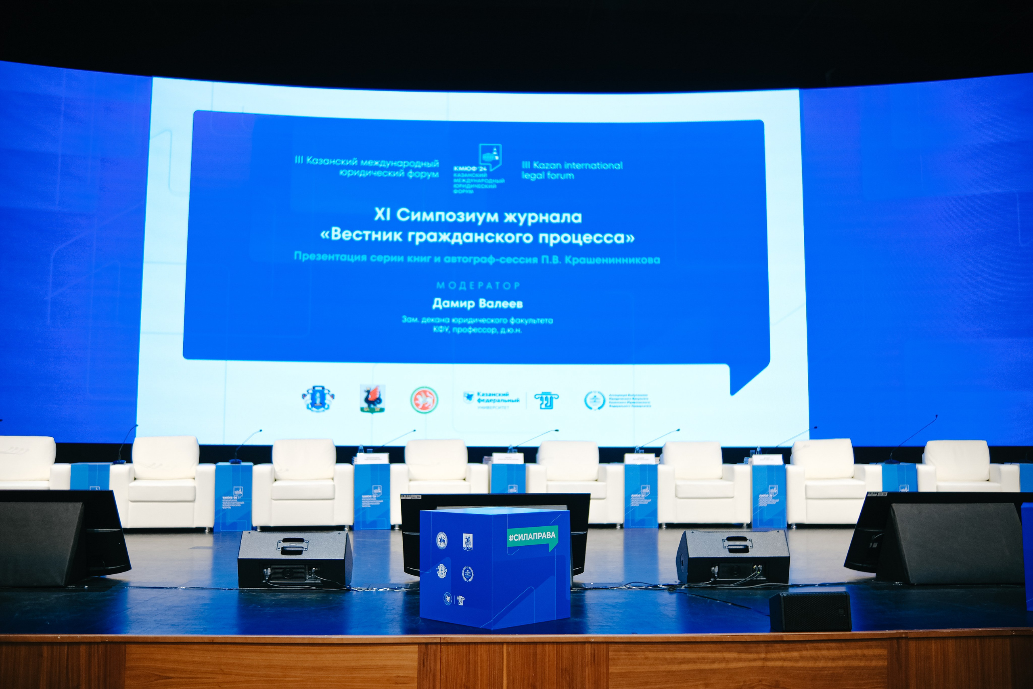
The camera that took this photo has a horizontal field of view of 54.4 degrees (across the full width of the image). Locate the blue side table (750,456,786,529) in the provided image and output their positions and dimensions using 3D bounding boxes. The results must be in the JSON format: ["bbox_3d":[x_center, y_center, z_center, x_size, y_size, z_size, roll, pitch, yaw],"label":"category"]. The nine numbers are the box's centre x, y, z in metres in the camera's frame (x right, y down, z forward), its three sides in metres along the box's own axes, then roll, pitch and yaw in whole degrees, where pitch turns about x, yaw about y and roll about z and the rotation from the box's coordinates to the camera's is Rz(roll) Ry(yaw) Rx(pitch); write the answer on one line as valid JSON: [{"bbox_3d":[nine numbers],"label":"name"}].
[{"bbox_3d":[2.500,1.498,10.057,0.335,0.630,0.380,0,-6,5],"label":"blue side table"}]

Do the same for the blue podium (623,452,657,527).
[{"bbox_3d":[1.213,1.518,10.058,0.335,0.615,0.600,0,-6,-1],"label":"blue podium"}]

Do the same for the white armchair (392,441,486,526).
[{"bbox_3d":[-0.793,1.381,10.031,0.920,0.855,0.860,1,-6,-8],"label":"white armchair"}]

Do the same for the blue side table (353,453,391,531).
[{"bbox_3d":[-1.393,1.453,9.681,0.335,0.630,0.380,1,-6,-10],"label":"blue side table"}]

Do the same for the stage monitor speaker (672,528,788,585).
[{"bbox_3d":[1.297,1.257,6.024,0.590,0.310,0.380,0,-6,1],"label":"stage monitor speaker"}]

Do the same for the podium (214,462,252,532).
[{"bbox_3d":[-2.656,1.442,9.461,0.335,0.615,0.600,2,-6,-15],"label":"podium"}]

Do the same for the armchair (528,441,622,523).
[{"bbox_3d":[0.556,1.409,10.247,0.920,0.855,0.860,0,-6,-2],"label":"armchair"}]

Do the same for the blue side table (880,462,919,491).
[{"bbox_3d":[3.743,1.490,9.954,0.335,0.620,0.380,-1,-6,9],"label":"blue side table"}]

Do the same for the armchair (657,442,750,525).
[{"bbox_3d":[1.820,1.403,10.161,0.920,0.870,0.820,0,-6,1],"label":"armchair"}]

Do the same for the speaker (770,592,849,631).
[{"bbox_3d":[1.290,1.165,4.413,0.295,0.165,0.175,1,-15,-5],"label":"speaker"}]

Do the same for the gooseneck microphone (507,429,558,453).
[{"bbox_3d":[0.137,1.017,9.999,0.571,0.356,0.130,1,-6,-6],"label":"gooseneck microphone"}]

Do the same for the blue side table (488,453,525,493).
[{"bbox_3d":[-0.090,1.489,9.936,0.335,0.630,0.380,1,-6,-5],"label":"blue side table"}]

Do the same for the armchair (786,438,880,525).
[{"bbox_3d":[3.136,1.405,10.141,0.920,0.870,0.820,0,-6,6],"label":"armchair"}]

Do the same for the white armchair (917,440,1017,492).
[{"bbox_3d":[4.375,1.385,9.892,0.920,0.870,0.820,-1,-6,12],"label":"white armchair"}]

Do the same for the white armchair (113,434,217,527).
[{"bbox_3d":[-3.295,1.299,9.484,0.920,0.855,0.860,2,-6,-15],"label":"white armchair"}]

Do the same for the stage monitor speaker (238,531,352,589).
[{"bbox_3d":[-1.263,1.222,5.775,0.590,0.310,0.380,0,-6,-2],"label":"stage monitor speaker"}]

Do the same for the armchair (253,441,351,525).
[{"bbox_3d":[-2.077,1.353,9.812,0.920,0.870,0.820,2,-6,-13],"label":"armchair"}]

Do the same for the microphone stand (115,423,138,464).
[{"bbox_3d":[-3.653,0.933,9.412,0.220,0.385,0.130,2,-6,-20],"label":"microphone stand"}]

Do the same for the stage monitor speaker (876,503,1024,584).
[{"bbox_3d":[2.648,1.196,6.061,0.780,0.450,0.460,0,-6,3],"label":"stage monitor speaker"}]

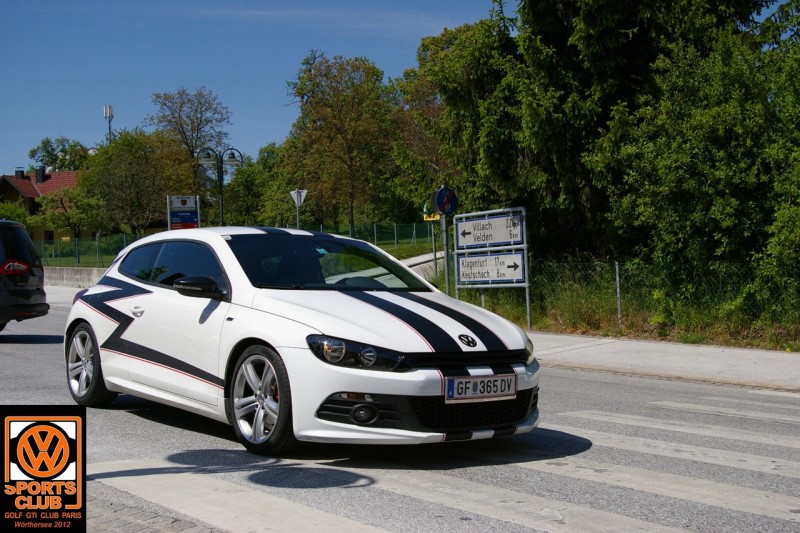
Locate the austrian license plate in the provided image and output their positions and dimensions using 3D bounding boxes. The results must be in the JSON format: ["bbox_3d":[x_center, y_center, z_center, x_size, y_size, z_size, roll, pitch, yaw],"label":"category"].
[{"bbox_3d":[0.450,0.669,5.640,0.520,0.123,0.020,2,-2,-38],"label":"austrian license plate"}]

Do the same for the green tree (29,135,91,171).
[{"bbox_3d":[-30.655,-7.562,92.000,6.200,8.200,6.000,-1,-1,0],"label":"green tree"}]

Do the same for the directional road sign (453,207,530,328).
[{"bbox_3d":[1.737,0.070,19.694,0.100,2.247,2.053,-1,-2,-37],"label":"directional road sign"}]

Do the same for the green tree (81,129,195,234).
[{"bbox_3d":[-14.642,-4.630,57.000,6.300,6.200,6.200,-1,-1,0],"label":"green tree"}]

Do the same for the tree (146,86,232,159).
[{"bbox_3d":[-16.067,-8.472,78.000,6.600,10.500,6.400,-1,-1,0],"label":"tree"}]

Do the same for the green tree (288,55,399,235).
[{"bbox_3d":[-3.778,-7.815,66.000,7.100,12.000,6.900,-1,-1,0],"label":"green tree"}]

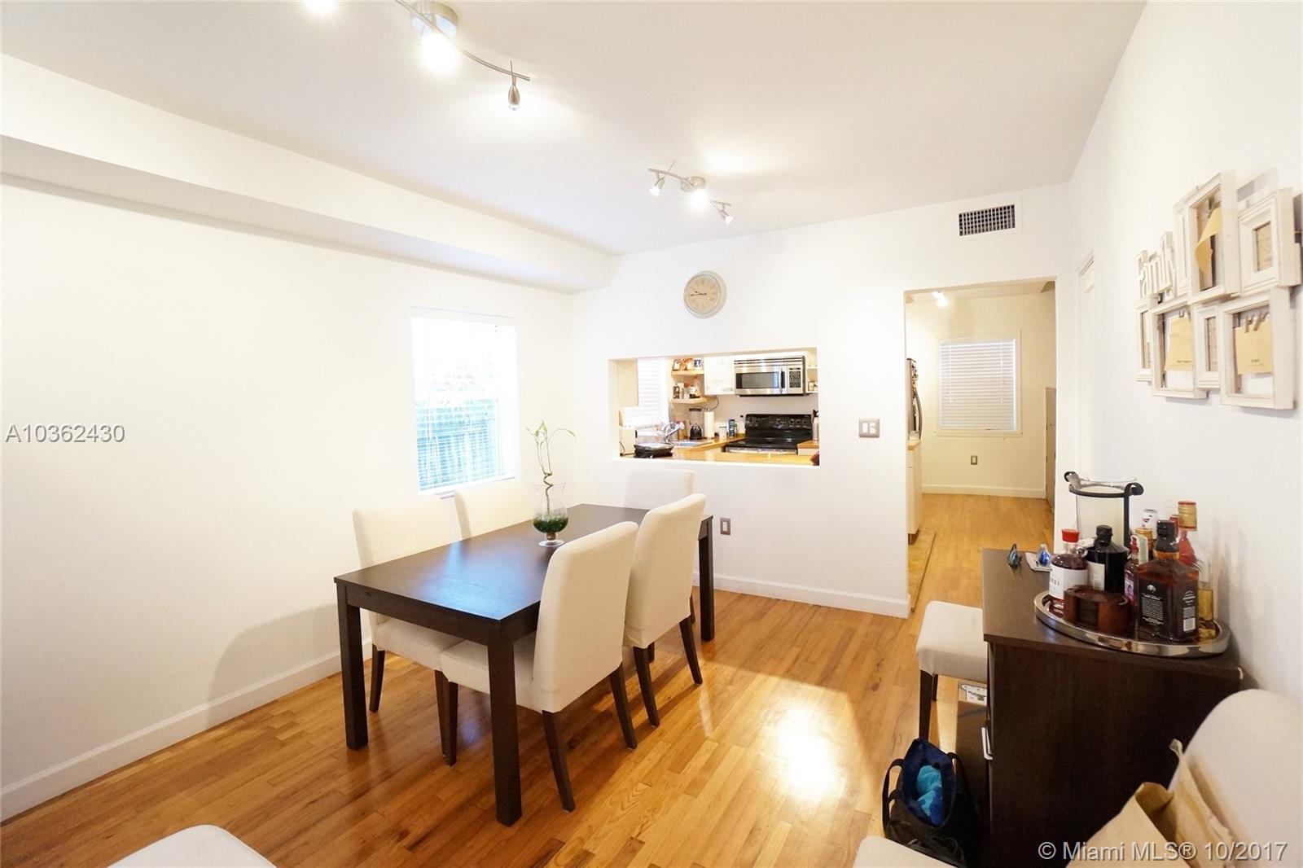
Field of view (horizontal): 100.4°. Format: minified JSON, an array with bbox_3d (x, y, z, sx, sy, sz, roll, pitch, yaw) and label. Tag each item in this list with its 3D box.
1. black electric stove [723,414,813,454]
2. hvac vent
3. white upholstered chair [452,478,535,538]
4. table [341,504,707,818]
[{"bbox_3d":[1.268,0.401,5.687,0.760,1.180,0.680,0,5,29],"label":"black electric stove"},{"bbox_3d":[1.863,-1.181,3.011,0.275,0.145,0.030,0,5,32],"label":"hvac vent"},{"bbox_3d":[-0.710,0.787,3.118,0.600,0.970,0.500,0,5,32],"label":"white upholstered chair"},{"bbox_3d":[-0.465,0.906,2.726,0.955,0.740,1.630,0,5,31],"label":"table"}]

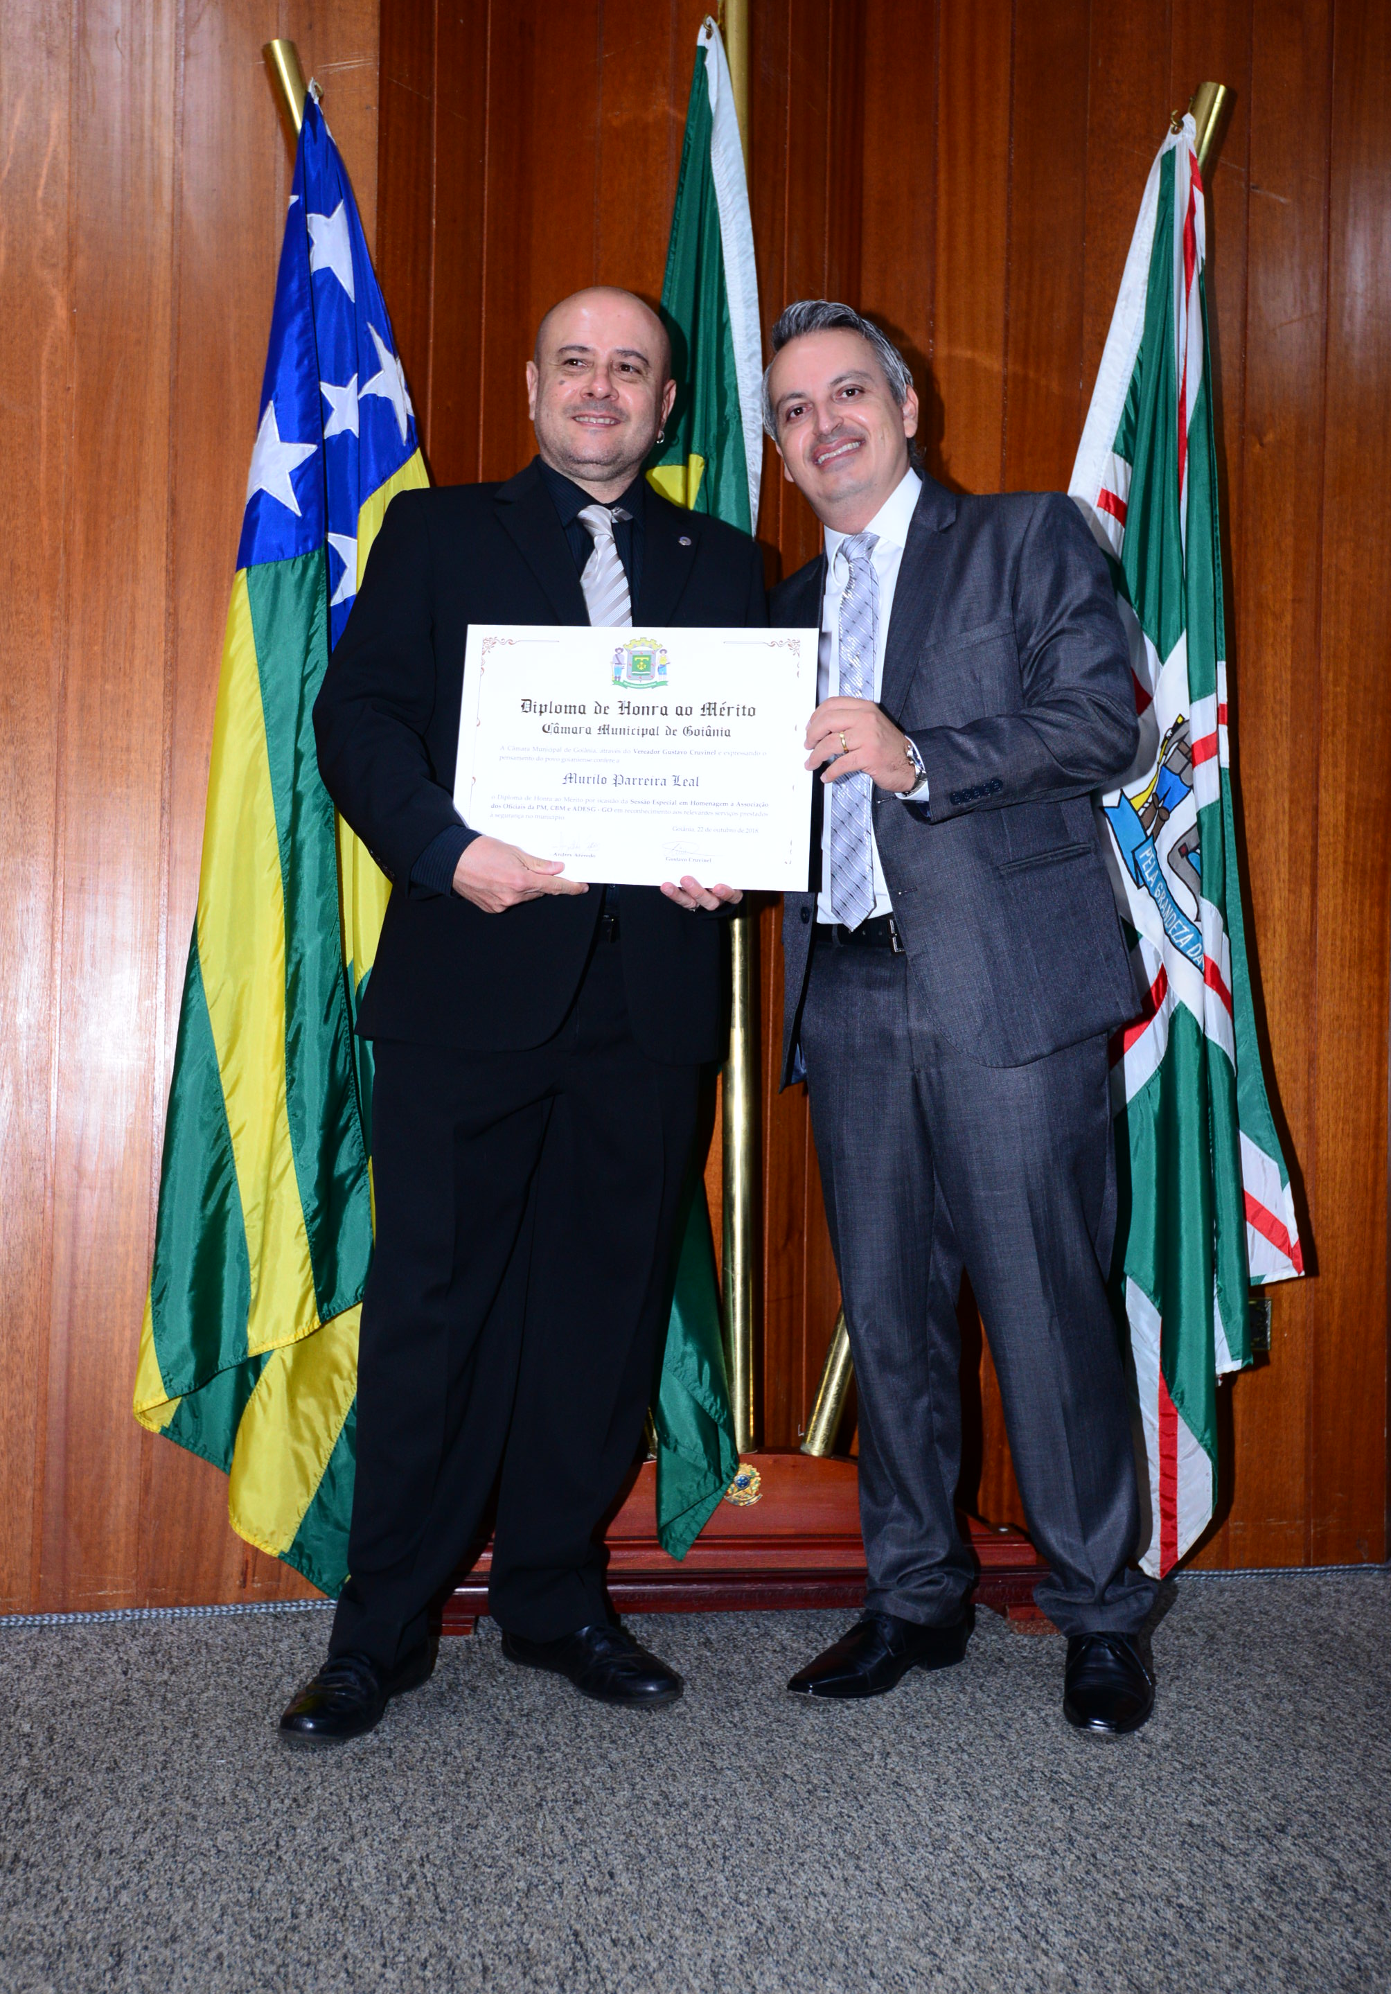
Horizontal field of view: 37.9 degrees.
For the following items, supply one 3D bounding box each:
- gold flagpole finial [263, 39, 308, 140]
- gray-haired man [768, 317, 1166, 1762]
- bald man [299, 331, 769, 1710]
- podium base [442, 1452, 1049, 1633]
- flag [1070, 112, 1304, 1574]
[{"bbox_3d":[-0.571,-1.266,2.820,0.044,0.132,0.044,-14,0,-6],"label":"gold flagpole finial"},{"bbox_3d":[0.335,0.009,2.500,0.520,1.730,0.430,1,-1,27],"label":"gray-haired man"},{"bbox_3d":[-0.200,-0.011,2.490,0.570,1.750,0.450,1,-1,-12],"label":"bald man"},{"bbox_3d":[0.058,0.752,2.930,0.880,0.245,0.250,1,-1,-8],"label":"podium base"},{"bbox_3d":[0.710,-0.179,2.910,0.330,2.040,0.250,1,-1,-3],"label":"flag"}]

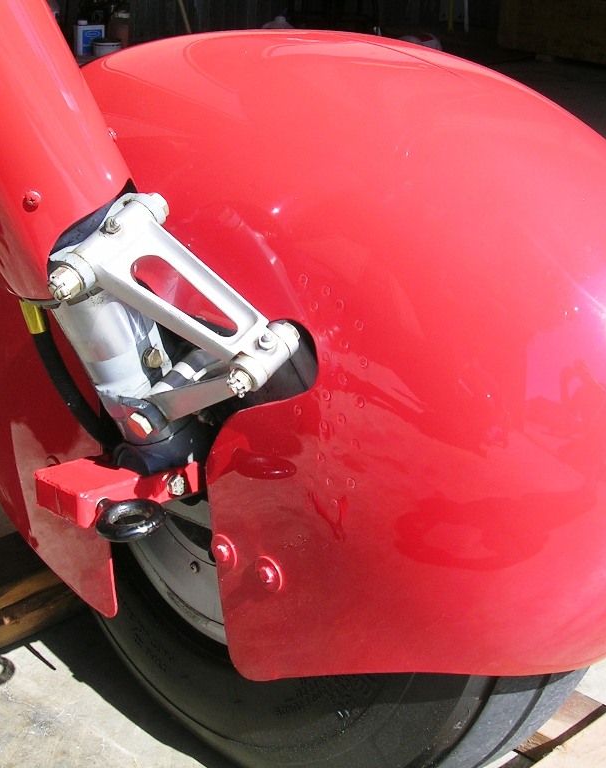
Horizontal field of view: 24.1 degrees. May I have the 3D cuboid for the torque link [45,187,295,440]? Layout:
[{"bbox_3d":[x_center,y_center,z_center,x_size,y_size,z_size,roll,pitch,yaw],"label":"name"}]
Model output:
[{"bbox_3d":[-0.074,-0.026,1.080,0.175,0.198,0.112,22,55,38],"label":"torque link"}]

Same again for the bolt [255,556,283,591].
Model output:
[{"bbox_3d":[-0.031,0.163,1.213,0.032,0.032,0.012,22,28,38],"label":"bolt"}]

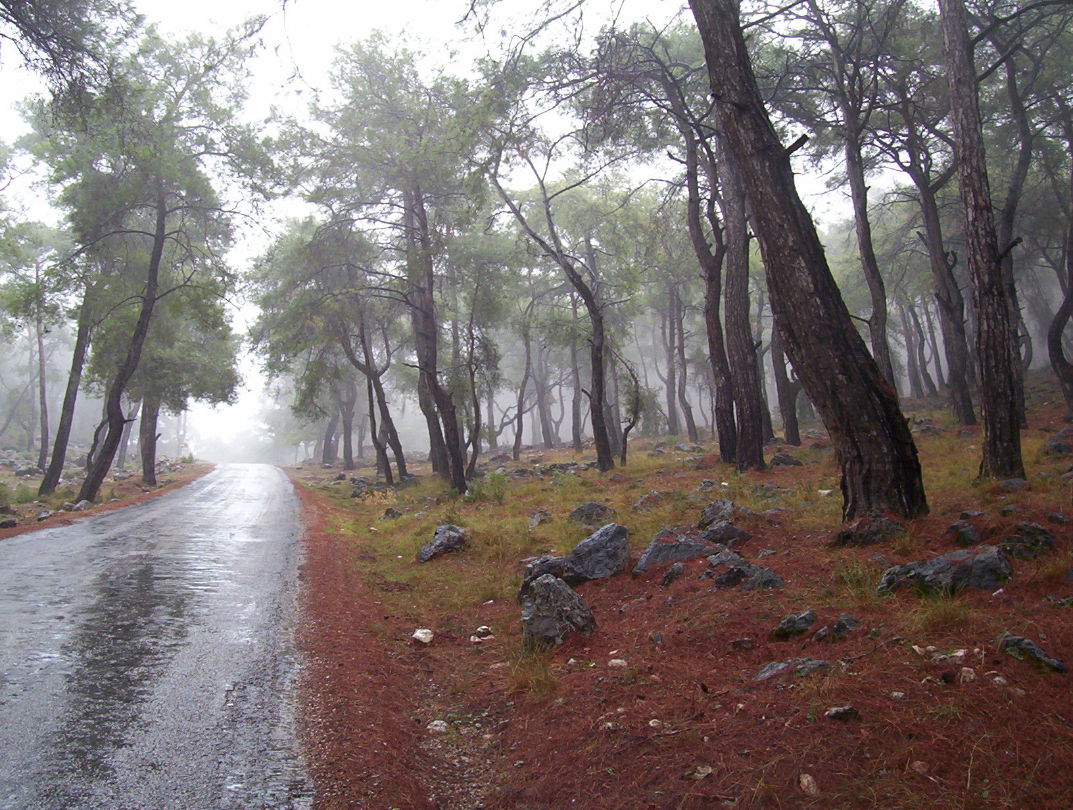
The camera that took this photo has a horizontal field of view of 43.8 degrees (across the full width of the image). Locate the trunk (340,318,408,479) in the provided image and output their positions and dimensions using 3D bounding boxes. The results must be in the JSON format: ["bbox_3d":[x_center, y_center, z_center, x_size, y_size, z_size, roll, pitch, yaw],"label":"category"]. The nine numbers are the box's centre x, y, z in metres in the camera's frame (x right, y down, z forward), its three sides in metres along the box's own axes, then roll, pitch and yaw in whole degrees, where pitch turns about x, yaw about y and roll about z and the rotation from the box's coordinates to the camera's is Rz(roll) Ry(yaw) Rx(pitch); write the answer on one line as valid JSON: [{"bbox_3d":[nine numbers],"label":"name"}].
[{"bbox_3d":[-4.227,-0.187,35.000,1.721,4.216,1.300,0,-2,0],"label":"trunk"}]

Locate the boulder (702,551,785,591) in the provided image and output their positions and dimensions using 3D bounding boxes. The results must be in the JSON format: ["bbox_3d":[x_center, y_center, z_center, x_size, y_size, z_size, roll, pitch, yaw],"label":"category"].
[{"bbox_3d":[1.543,1.227,9.900,0.590,0.280,0.450,0,-2,0],"label":"boulder"}]

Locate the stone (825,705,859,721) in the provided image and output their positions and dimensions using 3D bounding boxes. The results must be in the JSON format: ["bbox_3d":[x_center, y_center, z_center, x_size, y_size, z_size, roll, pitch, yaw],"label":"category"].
[{"bbox_3d":[1.313,1.328,5.750,0.154,0.051,0.110,0,-2,0],"label":"stone"}]

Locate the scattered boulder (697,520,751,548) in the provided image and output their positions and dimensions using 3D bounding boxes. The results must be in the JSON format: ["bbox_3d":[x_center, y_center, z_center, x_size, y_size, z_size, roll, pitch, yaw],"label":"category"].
[{"bbox_3d":[1.539,1.054,10.900,0.422,0.226,0.360,0,-2,0],"label":"scattered boulder"}]

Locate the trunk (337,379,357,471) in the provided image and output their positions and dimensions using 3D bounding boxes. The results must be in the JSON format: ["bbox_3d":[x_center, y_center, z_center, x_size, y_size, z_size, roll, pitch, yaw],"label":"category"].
[{"bbox_3d":[-6.536,0.693,46.000,0.679,3.146,0.600,0,-2,0],"label":"trunk"}]

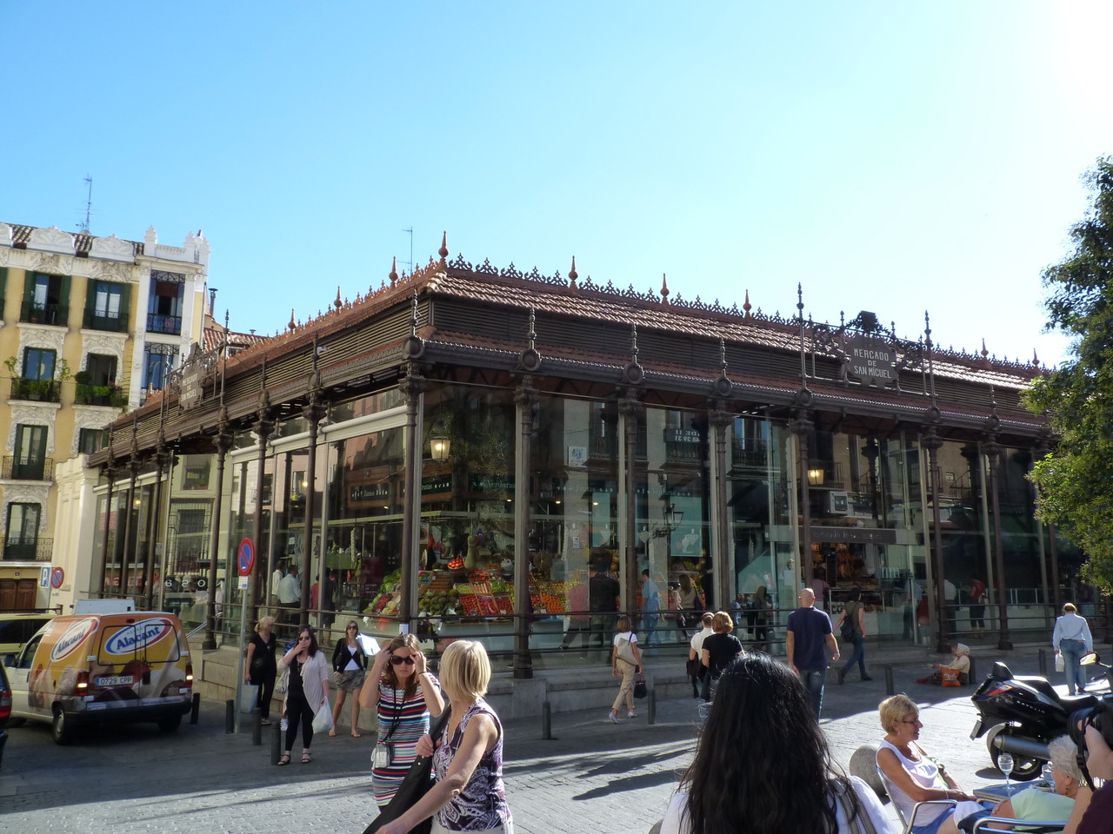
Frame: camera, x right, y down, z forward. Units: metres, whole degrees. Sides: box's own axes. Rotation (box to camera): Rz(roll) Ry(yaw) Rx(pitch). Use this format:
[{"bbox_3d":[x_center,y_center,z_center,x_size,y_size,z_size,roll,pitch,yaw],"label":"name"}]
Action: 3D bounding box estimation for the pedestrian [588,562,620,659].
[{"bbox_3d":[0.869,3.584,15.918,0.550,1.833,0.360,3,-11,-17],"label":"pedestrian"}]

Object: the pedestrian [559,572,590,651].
[{"bbox_3d":[0.413,4.275,19.166,0.520,1.670,0.480,-4,-11,26],"label":"pedestrian"}]

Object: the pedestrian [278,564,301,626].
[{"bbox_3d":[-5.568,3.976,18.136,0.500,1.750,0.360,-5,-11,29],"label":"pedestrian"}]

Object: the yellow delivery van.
[{"bbox_3d":[-7.597,4.086,14.164,4.130,1.850,1.760,-9,-14,43],"label":"yellow delivery van"}]

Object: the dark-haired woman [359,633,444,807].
[{"bbox_3d":[-0.879,2.086,4.914,0.500,1.660,0.380,-1,-9,6],"label":"dark-haired woman"}]

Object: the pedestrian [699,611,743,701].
[{"bbox_3d":[1.843,2.941,9.481,0.500,1.600,0.320,-1,-10,7],"label":"pedestrian"}]

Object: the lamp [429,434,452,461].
[{"bbox_3d":[-1.984,0.513,14.840,0.350,0.480,0.350,-5,-12,29],"label":"lamp"}]

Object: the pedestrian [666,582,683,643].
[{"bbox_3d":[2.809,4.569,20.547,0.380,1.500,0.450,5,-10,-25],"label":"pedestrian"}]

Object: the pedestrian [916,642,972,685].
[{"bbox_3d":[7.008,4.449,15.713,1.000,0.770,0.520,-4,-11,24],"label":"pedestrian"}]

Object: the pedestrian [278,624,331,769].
[{"bbox_3d":[-3.086,3.369,10.573,0.620,1.633,0.420,0,-10,-2],"label":"pedestrian"}]

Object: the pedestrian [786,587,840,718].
[{"bbox_3d":[3.248,3.087,11.048,0.660,1.790,0.420,0,-9,3],"label":"pedestrian"}]

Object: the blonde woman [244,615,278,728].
[{"bbox_3d":[-4.710,4.029,13.852,0.500,1.650,0.360,7,-12,-36],"label":"blonde woman"}]

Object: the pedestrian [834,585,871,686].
[{"bbox_3d":[5.294,3.864,15.524,0.520,1.680,0.520,8,-12,-41],"label":"pedestrian"}]

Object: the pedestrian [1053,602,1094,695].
[{"bbox_3d":[8.893,3.997,14.930,0.600,1.559,0.420,-6,-12,30],"label":"pedestrian"}]

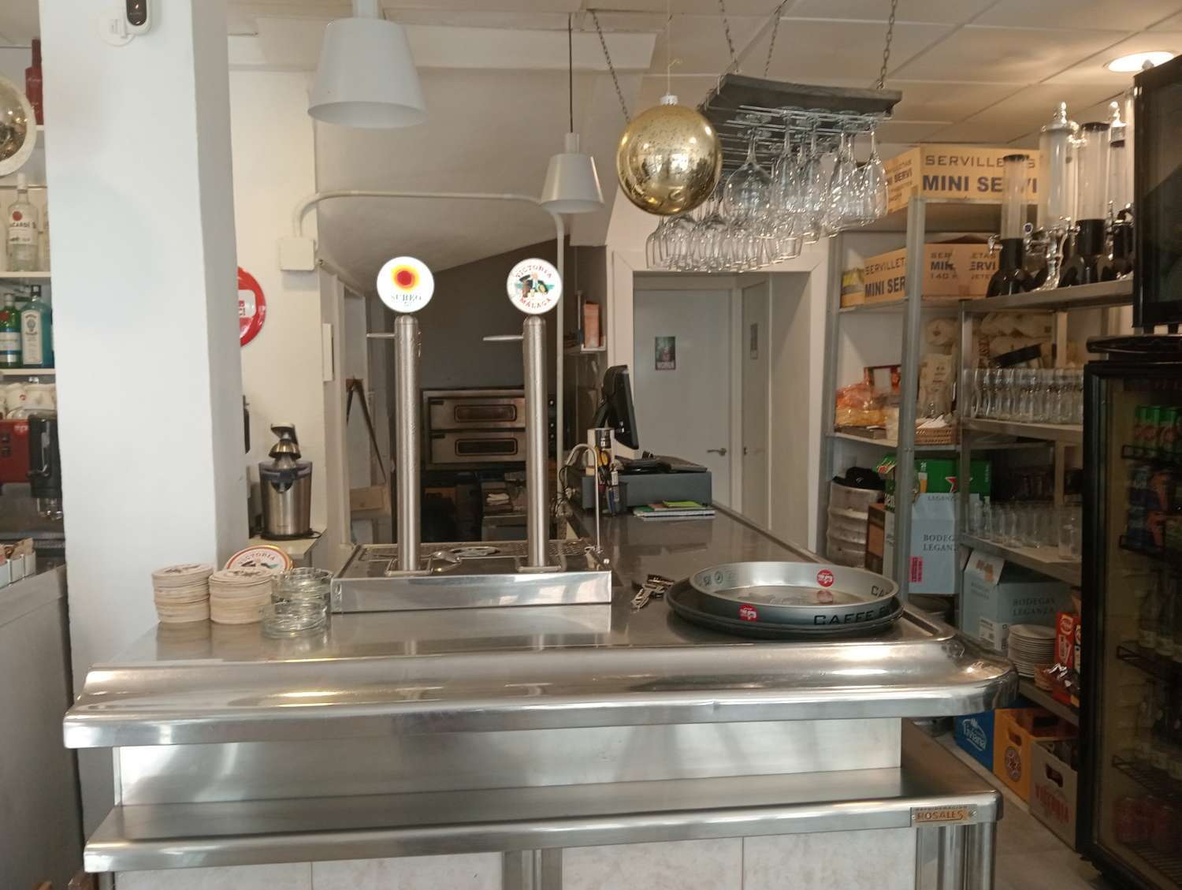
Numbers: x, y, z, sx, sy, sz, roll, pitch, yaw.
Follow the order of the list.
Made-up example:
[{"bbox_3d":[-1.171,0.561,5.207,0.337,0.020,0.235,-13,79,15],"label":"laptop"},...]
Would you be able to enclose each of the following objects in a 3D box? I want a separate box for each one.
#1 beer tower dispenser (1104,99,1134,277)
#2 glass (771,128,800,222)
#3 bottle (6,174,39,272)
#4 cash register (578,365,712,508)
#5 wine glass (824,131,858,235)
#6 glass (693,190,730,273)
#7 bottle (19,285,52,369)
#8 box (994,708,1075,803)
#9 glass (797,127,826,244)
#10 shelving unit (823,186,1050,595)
[{"bbox_3d":[1.736,-0.815,3.175,0.200,0.630,0.160,-4,6,-33],"label":"beer tower dispenser"},{"bbox_3d":[0.383,-0.547,1.876,0.061,0.206,0.061,2,5,-7],"label":"glass"},{"bbox_3d":[-1.745,-0.681,2.936,0.083,0.293,0.083,-1,5,-5],"label":"bottle"},{"bbox_3d":[0.140,-0.043,3.141,0.415,0.430,0.410,-1,5,-10],"label":"cash register"},{"bbox_3d":[0.496,-0.543,1.889,0.065,0.211,0.065,2,5,-7],"label":"wine glass"},{"bbox_3d":[0.344,-0.605,2.674,0.092,0.221,0.092,2,5,-7],"label":"glass"},{"bbox_3d":[-1.807,-0.385,3.120,0.084,0.273,0.064,-1,5,-4],"label":"bottle"},{"bbox_3d":[1.709,1.116,3.446,0.390,0.248,0.275,-1,5,-5],"label":"box"},{"bbox_3d":[0.438,-0.542,1.882,0.061,0.212,0.061,2,5,-7],"label":"glass"},{"bbox_3d":[1.469,0.097,4.210,0.590,2.160,0.940,-1,5,-5],"label":"shelving unit"}]

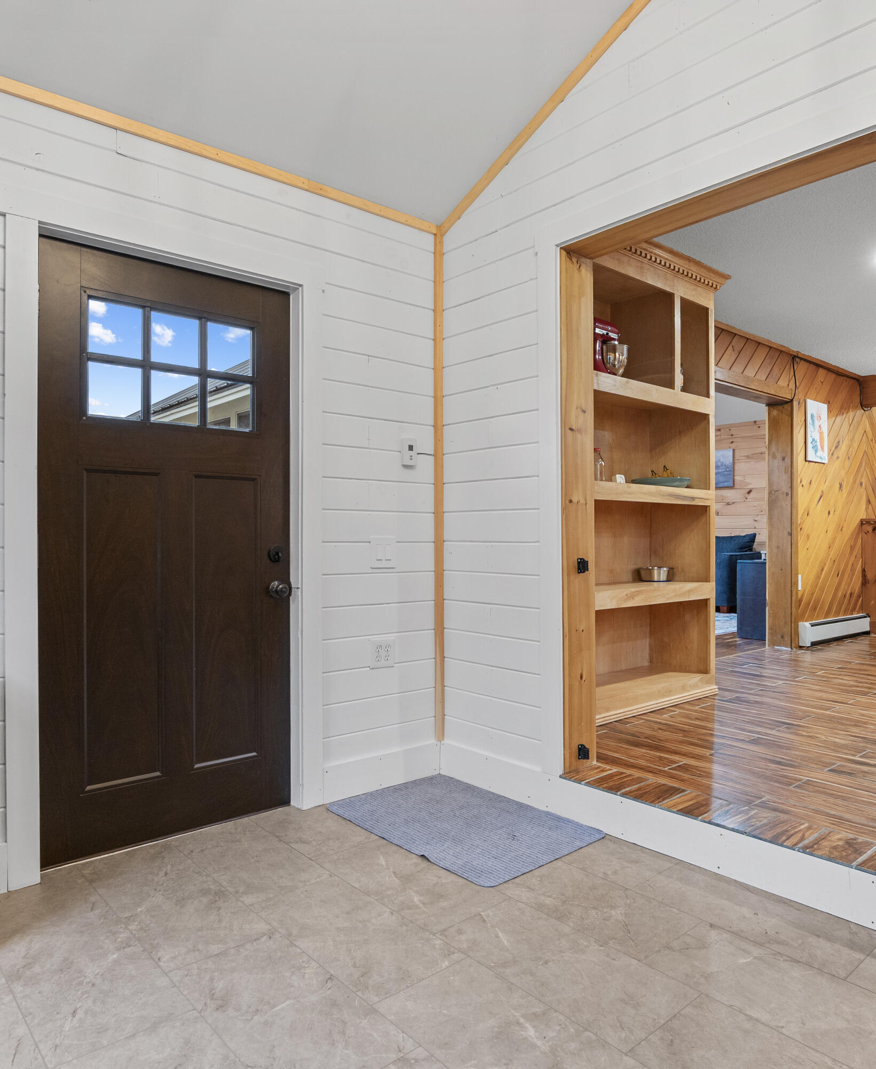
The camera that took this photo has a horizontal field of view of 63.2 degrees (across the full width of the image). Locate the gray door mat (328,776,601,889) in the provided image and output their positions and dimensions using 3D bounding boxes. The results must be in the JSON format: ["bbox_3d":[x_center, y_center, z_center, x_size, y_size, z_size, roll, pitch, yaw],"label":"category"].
[{"bbox_3d":[0.082,1.091,2.730,0.603,0.010,0.912,0,0,-41],"label":"gray door mat"}]

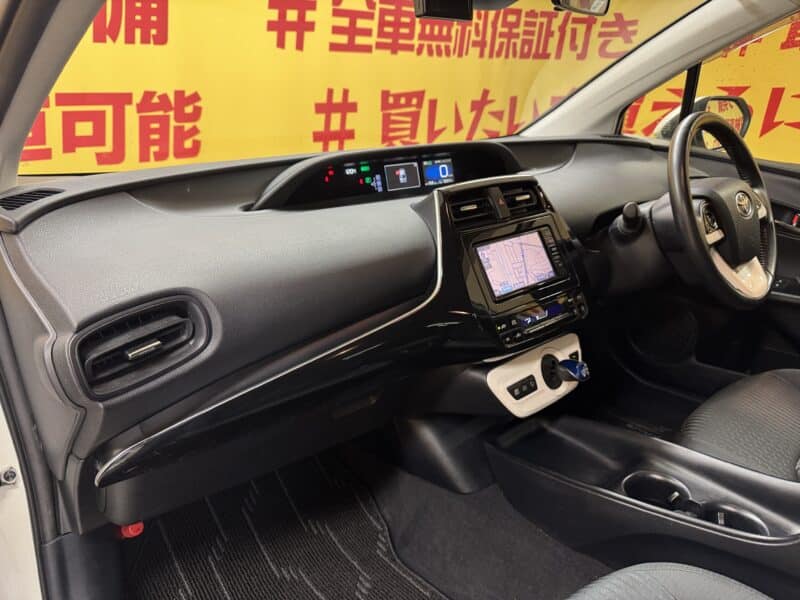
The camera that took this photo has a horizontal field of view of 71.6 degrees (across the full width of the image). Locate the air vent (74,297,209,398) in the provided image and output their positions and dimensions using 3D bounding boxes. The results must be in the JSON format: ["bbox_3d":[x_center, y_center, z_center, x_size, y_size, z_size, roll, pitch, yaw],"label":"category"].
[{"bbox_3d":[-0.295,0.051,0.632,0.140,0.085,0.055,-20,10,-23],"label":"air vent"}]

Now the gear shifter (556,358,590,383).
[{"bbox_3d":[0.281,0.114,0.900,0.045,0.040,0.055,-16,24,-38],"label":"gear shifter"}]

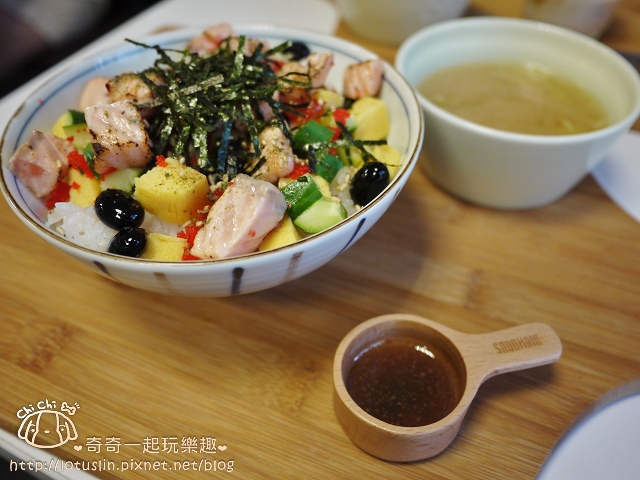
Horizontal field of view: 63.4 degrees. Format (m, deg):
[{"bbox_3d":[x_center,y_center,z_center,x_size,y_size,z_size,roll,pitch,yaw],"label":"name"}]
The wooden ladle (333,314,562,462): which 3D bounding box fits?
[{"bbox_3d":[0.056,0.060,0.230,0.098,0.026,0.058,-9,45,-8],"label":"wooden ladle"}]

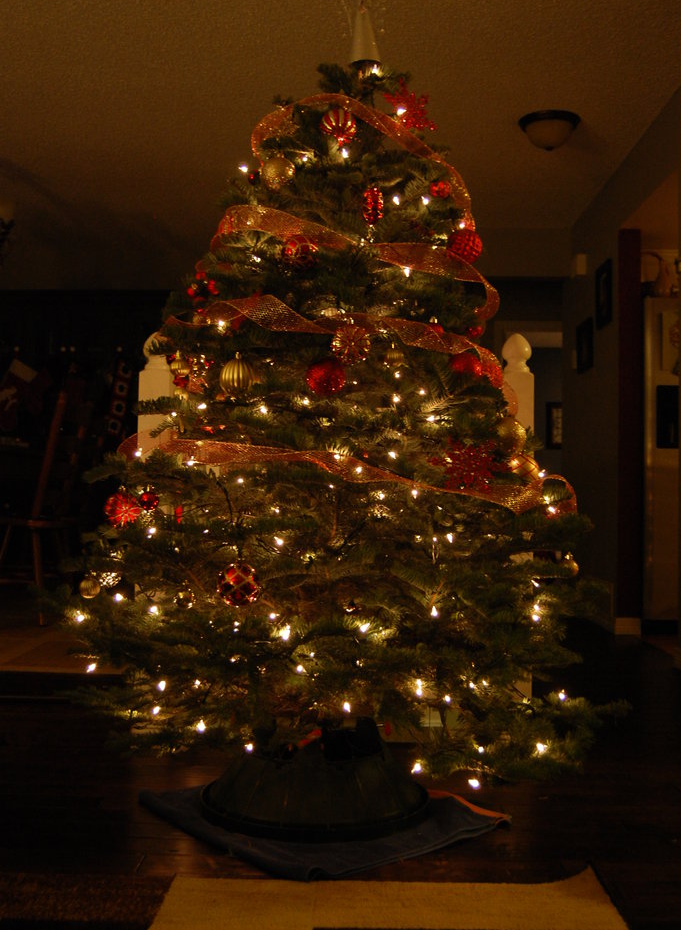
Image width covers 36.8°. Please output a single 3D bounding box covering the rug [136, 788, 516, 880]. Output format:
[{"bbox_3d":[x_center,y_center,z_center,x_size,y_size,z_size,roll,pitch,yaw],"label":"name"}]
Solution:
[{"bbox_3d":[-0.050,0.738,2.226,0.545,0.032,0.626,3,-3,-39],"label":"rug"}]

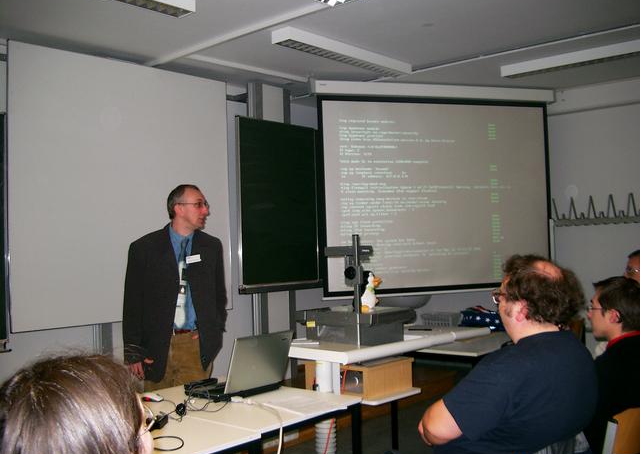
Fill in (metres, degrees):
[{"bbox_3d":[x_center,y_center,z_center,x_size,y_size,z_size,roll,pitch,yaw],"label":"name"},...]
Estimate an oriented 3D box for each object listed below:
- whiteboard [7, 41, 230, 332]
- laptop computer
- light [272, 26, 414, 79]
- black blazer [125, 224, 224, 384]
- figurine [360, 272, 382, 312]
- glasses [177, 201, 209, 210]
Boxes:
[{"bbox_3d":[-1.308,-0.250,4.821,0.035,1.798,1.735,-2,-1,42],"label":"whiteboard"},{"bbox_3d":[-0.369,0.630,3.200,0.343,0.275,0.355,0,-1,-44],"label":"laptop computer"},{"bbox_3d":[0.218,-1.277,5.089,0.160,0.079,1.417,-2,-1,42],"label":"light"},{"bbox_3d":[-0.763,0.400,3.600,0.500,0.790,0.280,-1,-1,-27],"label":"black blazer"},{"bbox_3d":[0.272,0.347,3.680,0.145,0.220,0.135,-2,-1,26],"label":"figurine"},{"bbox_3d":[-0.663,-0.112,3.570,0.145,0.042,0.140,-2,-1,22],"label":"glasses"}]

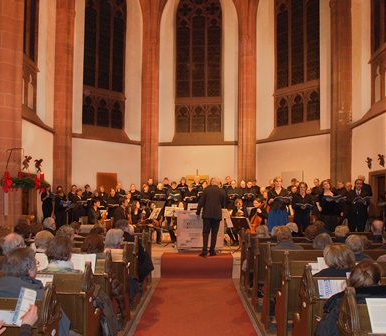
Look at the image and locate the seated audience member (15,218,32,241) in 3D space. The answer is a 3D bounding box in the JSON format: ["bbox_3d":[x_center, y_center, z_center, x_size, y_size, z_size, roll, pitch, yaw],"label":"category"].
[{"bbox_3d":[-2.992,1.629,6.494,0.500,1.330,0.720,0,-6,0],"label":"seated audience member"}]

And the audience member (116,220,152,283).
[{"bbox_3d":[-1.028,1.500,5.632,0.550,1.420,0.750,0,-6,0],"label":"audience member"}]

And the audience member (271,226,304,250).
[{"bbox_3d":[1.233,1.459,4.872,0.500,1.350,0.720,0,-6,0],"label":"audience member"}]

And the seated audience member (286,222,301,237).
[{"bbox_3d":[1.761,1.641,6.522,0.500,1.310,0.720,0,-6,0],"label":"seated audience member"}]

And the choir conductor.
[{"bbox_3d":[0.400,1.069,8.055,0.620,1.720,0.450,0,-6,-5],"label":"choir conductor"}]

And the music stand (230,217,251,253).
[{"bbox_3d":[1.138,1.574,8.588,0.480,0.800,0.450,0,-6,5],"label":"music stand"}]

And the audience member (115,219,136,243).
[{"bbox_3d":[-1.086,1.500,5.632,0.500,1.420,0.720,0,-6,0],"label":"audience member"}]

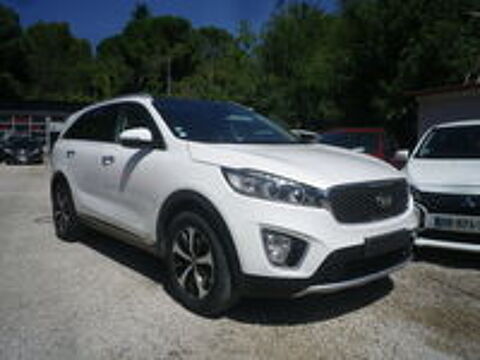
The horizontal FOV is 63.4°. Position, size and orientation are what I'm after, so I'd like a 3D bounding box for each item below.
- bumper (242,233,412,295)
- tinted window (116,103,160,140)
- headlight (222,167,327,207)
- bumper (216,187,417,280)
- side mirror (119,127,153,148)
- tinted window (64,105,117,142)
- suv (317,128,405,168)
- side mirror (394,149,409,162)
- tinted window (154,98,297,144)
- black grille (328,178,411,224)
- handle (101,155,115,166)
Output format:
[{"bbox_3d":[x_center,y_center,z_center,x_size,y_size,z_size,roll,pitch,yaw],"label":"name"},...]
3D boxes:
[{"bbox_3d":[0.827,0.479,2.675,1.750,0.340,0.460,-5,7,-41],"label":"bumper"},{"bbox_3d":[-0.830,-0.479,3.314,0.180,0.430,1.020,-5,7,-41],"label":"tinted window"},{"bbox_3d":[0.203,0.041,2.298,0.450,0.220,0.460,-5,7,-41],"label":"headlight"},{"bbox_3d":[0.762,0.292,2.732,1.840,0.570,0.630,-5,7,-41],"label":"bumper"},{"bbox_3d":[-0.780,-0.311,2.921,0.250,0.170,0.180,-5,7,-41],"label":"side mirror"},{"bbox_3d":[-1.636,-0.589,4.237,0.180,0.400,1.300,-5,7,-41],"label":"tinted window"},{"bbox_3d":[2.719,-0.591,10.200,1.800,1.570,4.200,5,8,44],"label":"suv"},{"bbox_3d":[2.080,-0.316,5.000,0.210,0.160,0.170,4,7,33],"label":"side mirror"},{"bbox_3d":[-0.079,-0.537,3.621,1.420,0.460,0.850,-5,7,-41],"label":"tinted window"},{"bbox_3d":[0.907,0.139,2.551,0.970,0.270,0.150,-5,7,-41],"label":"black grille"},{"bbox_3d":[-1.209,-0.178,3.518,0.060,0.070,0.250,-5,7,-41],"label":"handle"}]

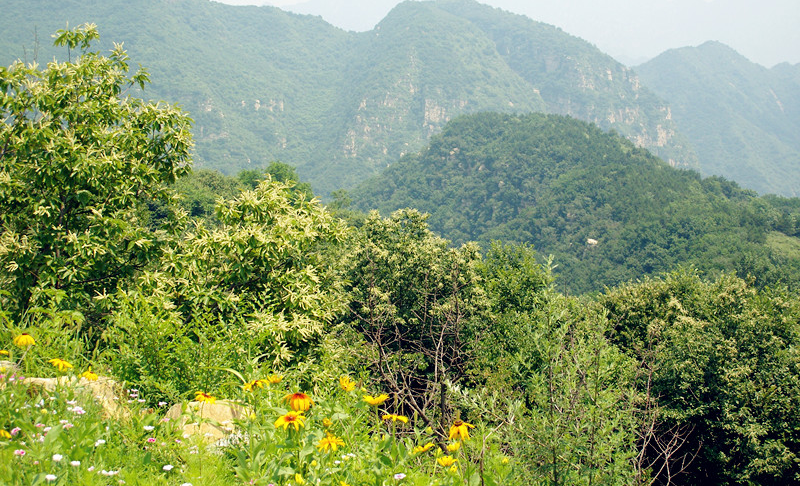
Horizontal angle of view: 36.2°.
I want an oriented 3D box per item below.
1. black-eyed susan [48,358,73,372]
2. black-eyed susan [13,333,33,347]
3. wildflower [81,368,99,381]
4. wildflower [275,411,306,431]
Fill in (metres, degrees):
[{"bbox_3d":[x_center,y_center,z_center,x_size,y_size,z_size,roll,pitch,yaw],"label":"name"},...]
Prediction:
[{"bbox_3d":[-1.164,0.418,4.200,0.080,0.035,0.080,0,3,0],"label":"black-eyed susan"},{"bbox_3d":[-1.399,0.364,4.550,0.078,0.042,0.078,0,3,0],"label":"black-eyed susan"},{"bbox_3d":[-1.103,0.467,4.350,0.063,0.042,0.063,0,3,0],"label":"wildflower"},{"bbox_3d":[-0.286,0.466,3.200,0.082,0.035,0.082,0,19,-5],"label":"wildflower"}]

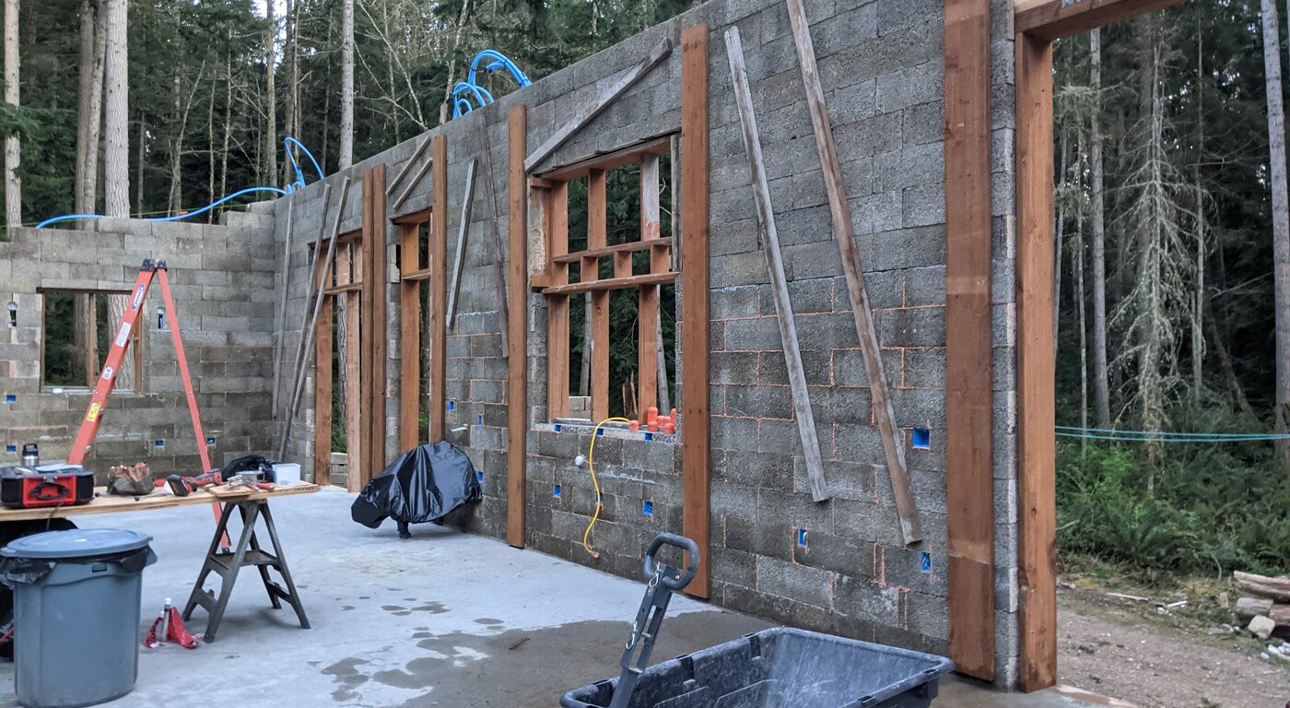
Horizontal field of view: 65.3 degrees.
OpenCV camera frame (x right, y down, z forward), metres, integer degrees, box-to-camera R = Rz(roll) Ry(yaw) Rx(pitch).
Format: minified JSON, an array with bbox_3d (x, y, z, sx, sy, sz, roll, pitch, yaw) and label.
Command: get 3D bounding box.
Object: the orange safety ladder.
[{"bbox_3d":[-4.080,0.403,8.060,1.420,2.370,0.640,0,-1,-24],"label":"orange safety ladder"}]

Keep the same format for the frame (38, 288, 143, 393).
[{"bbox_3d":[-6.971,-0.156,12.686,1.168,1.284,0.200,1,-1,-36],"label":"frame"}]

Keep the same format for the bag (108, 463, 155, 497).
[{"bbox_3d":[-2.910,0.699,5.700,0.240,0.190,0.200,0,-1,-31],"label":"bag"}]

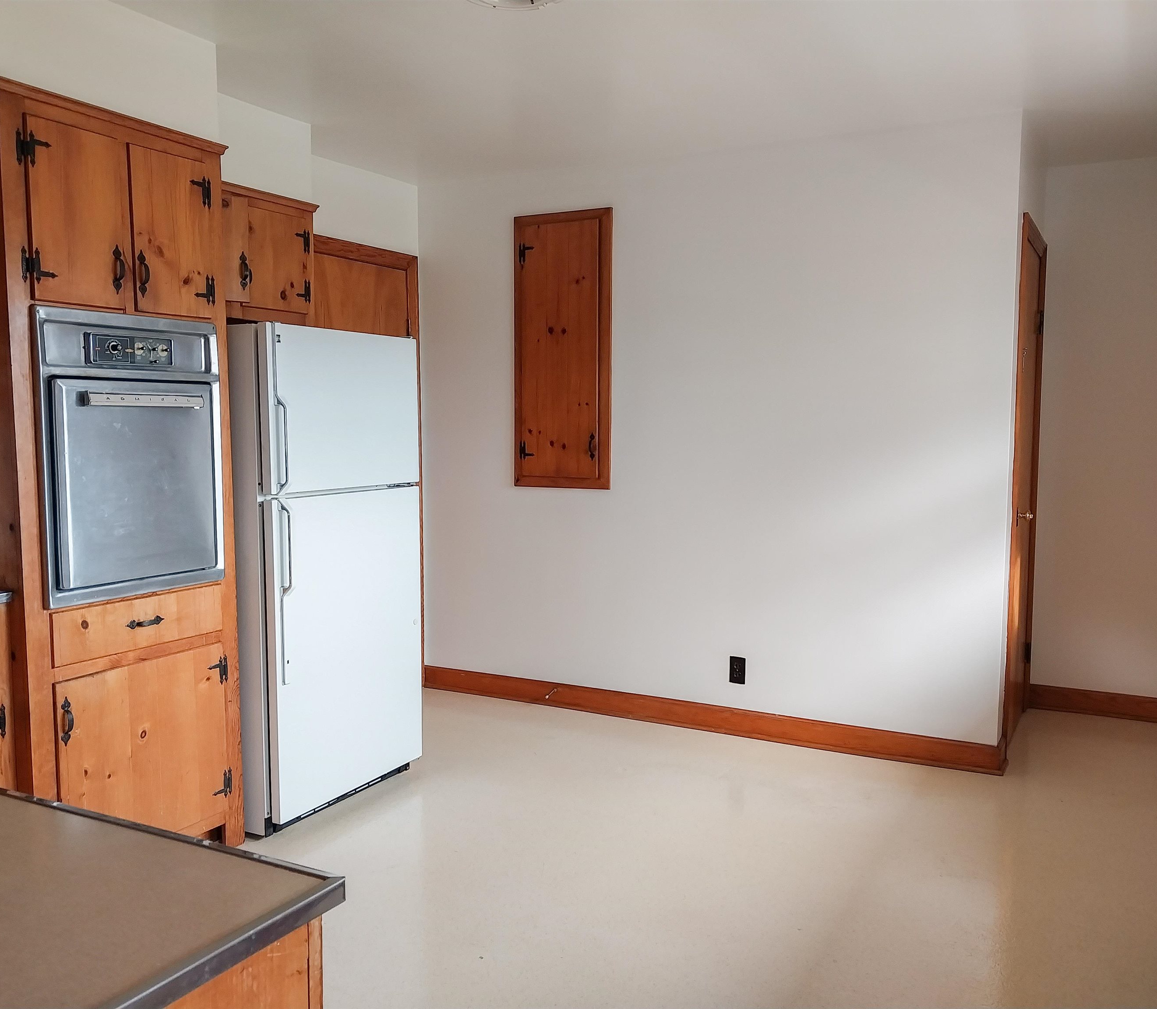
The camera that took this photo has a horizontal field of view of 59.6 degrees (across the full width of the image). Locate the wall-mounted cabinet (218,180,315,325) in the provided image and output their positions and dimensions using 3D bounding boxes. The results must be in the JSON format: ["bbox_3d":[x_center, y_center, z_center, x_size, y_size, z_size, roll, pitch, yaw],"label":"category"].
[{"bbox_3d":[-1.287,-0.888,3.592,0.269,0.455,0.748,3,6,27],"label":"wall-mounted cabinet"}]

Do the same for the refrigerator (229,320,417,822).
[{"bbox_3d":[-1.065,0.223,3.635,0.676,1.649,0.752,3,6,28],"label":"refrigerator"}]

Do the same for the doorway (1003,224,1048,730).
[{"bbox_3d":[1.824,-0.067,4.238,0.117,2.111,0.856,3,6,27],"label":"doorway"}]

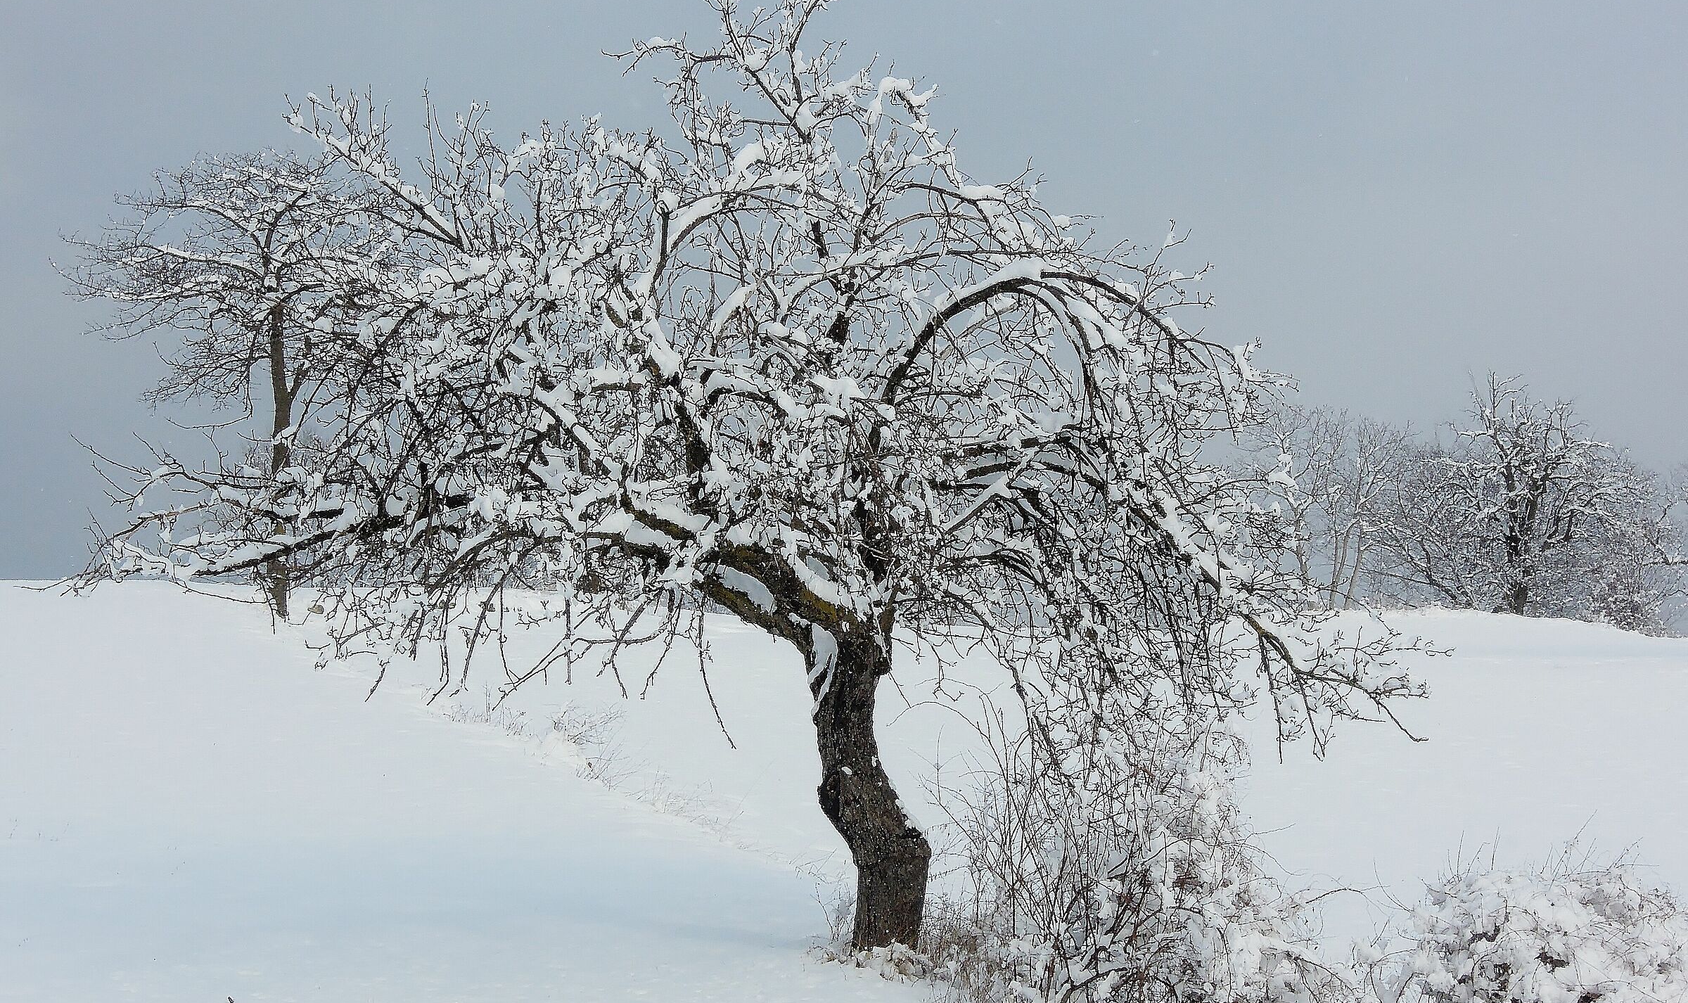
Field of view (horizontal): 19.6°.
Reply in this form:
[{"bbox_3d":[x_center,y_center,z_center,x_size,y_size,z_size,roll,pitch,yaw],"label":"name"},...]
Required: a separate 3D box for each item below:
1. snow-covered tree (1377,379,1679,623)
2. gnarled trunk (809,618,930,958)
[{"bbox_3d":[11.919,-0.023,85.000,5.379,4.345,4.900,0,-1,0],"label":"snow-covered tree"},{"bbox_3d":[0.123,1.421,24.000,0.604,1.603,0.460,0,-1,0],"label":"gnarled trunk"}]

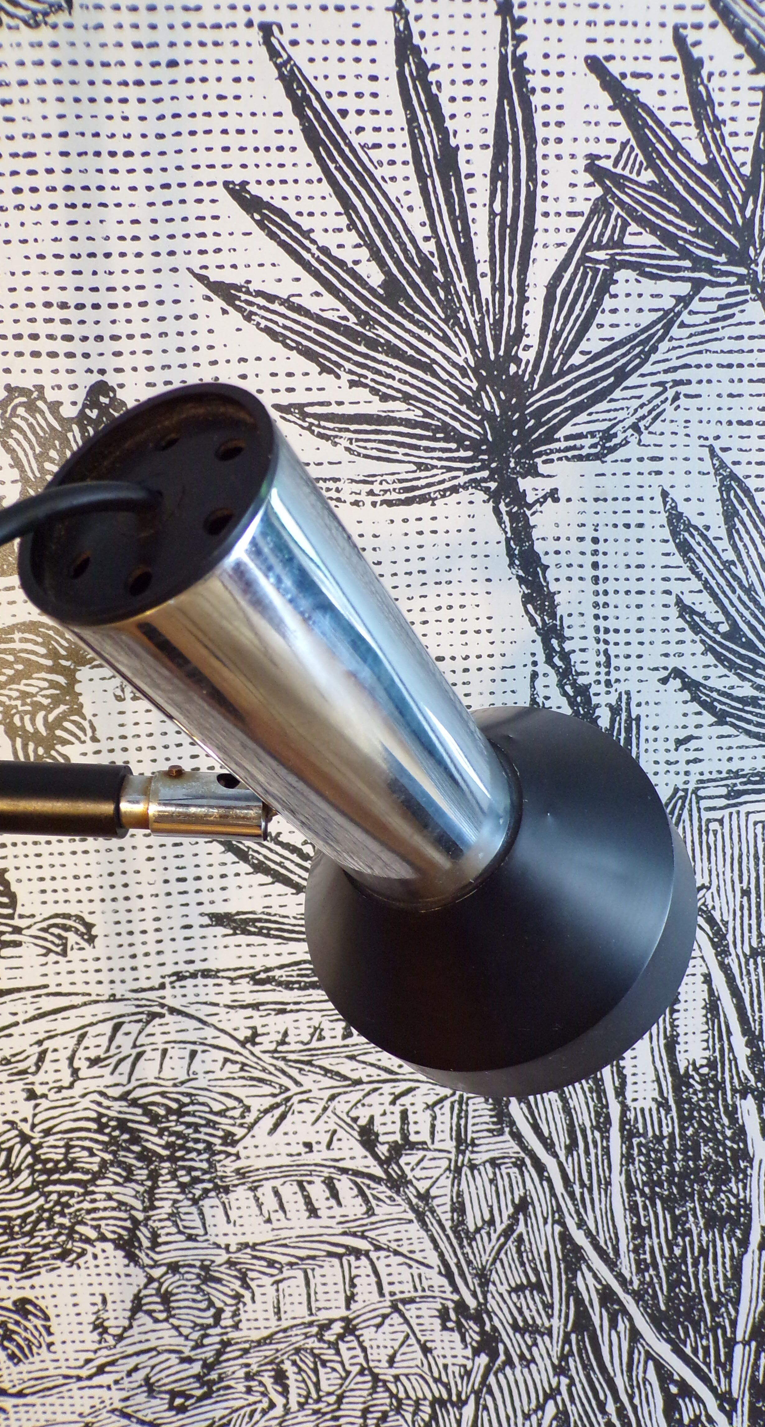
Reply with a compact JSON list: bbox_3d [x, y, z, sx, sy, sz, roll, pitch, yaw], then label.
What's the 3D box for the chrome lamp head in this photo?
[{"bbox_3d":[0.001,0.016,0.287,0.137,0.137,0.238,8,-25,31],"label":"chrome lamp head"}]

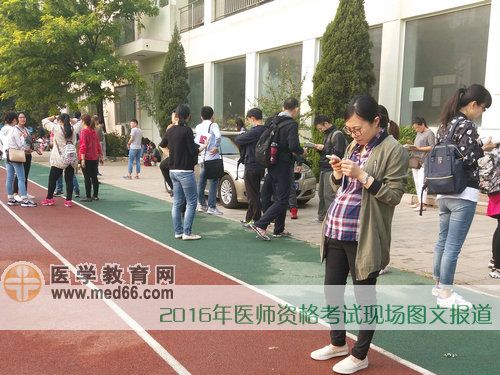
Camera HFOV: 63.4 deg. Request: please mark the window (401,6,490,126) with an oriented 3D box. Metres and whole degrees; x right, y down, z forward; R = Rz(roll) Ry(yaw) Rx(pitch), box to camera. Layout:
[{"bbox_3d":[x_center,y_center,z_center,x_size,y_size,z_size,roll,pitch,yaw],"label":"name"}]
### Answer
[{"bbox_3d":[4.233,-2.609,8.981,0.120,2.482,1.904,-7,11,-38],"label":"window"}]

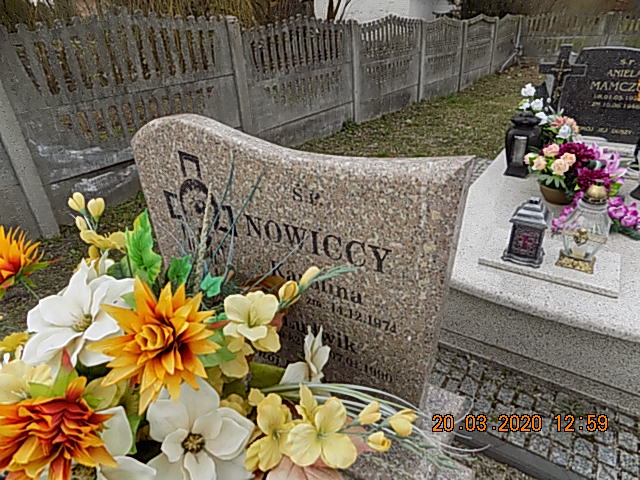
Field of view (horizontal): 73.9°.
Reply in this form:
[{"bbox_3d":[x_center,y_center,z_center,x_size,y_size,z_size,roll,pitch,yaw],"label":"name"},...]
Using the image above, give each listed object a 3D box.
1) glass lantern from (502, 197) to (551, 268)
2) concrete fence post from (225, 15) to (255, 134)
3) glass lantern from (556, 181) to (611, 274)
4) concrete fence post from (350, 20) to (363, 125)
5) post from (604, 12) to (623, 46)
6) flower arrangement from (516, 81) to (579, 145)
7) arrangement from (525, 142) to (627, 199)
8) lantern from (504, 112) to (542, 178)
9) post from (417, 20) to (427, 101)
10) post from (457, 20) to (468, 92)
[{"bbox_3d":[0.762,-0.043,1.539,0.128,0.235,0.128,15,31,36],"label":"glass lantern"},{"bbox_3d":[-0.761,-1.435,4.204,0.125,1.366,0.125,14,31,34],"label":"concrete fence post"},{"bbox_3d":[0.914,-0.049,1.456,0.135,0.295,0.135,16,32,36],"label":"glass lantern"},{"bbox_3d":[0.454,-2.204,5.680,0.125,1.296,0.125,14,31,34],"label":"concrete fence post"},{"bbox_3d":[7.075,-4.858,10.350,0.130,1.270,0.130,14,31,34],"label":"post"},{"bbox_3d":[1.528,-0.805,2.843,0.320,0.430,0.250,14,31,34],"label":"flower arrangement"},{"bbox_3d":[1.285,-0.372,2.138,0.420,0.280,0.320,14,31,34],"label":"arrangement"},{"bbox_3d":[1.183,-0.555,2.462,0.145,0.350,0.145,19,34,40],"label":"lantern"},{"bbox_3d":[1.668,-2.981,7.152,0.125,1.286,0.125,14,31,34],"label":"post"},{"bbox_3d":[2.885,-3.712,8.644,0.125,1.316,0.125,14,31,34],"label":"post"}]

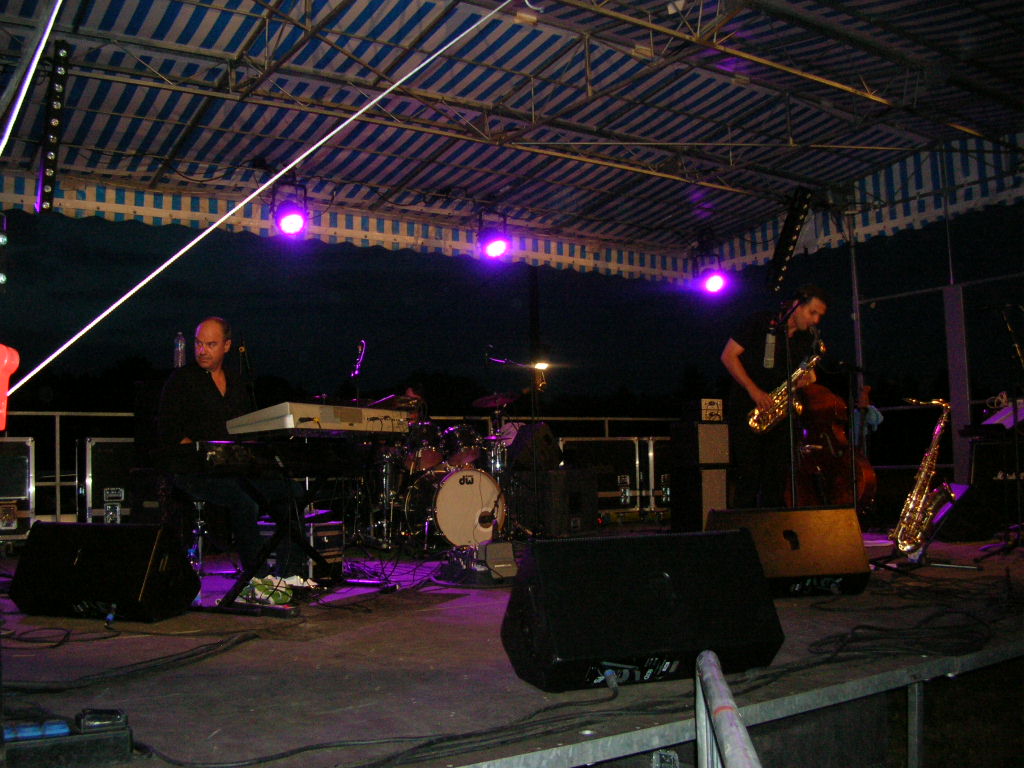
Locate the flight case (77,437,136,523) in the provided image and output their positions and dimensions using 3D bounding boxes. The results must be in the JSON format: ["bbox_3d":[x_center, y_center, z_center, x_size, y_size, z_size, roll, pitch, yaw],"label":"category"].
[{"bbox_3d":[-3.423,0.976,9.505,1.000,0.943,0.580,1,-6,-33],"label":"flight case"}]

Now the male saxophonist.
[{"bbox_3d":[1.481,0.223,5.872,0.480,1.554,0.530,-6,-6,41],"label":"male saxophonist"}]

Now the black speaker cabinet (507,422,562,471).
[{"bbox_3d":[0.218,0.557,8.727,0.400,0.370,0.500,-4,-5,21],"label":"black speaker cabinet"}]

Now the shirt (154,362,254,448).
[{"bbox_3d":[-1.402,0.175,4.720,0.450,0.560,0.310,2,-6,-41],"label":"shirt"}]

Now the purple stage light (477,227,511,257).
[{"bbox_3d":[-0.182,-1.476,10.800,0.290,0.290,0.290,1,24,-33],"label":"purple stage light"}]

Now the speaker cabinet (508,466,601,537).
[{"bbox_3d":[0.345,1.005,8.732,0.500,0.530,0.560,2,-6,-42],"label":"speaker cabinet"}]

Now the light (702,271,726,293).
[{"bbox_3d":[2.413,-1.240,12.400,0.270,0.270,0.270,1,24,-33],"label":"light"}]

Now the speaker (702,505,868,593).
[{"bbox_3d":[1.204,0.726,4.561,0.680,0.355,0.490,-1,-5,-6],"label":"speaker"}]

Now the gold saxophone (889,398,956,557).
[{"bbox_3d":[2.144,0.472,5.400,0.380,0.820,0.210,15,-5,6],"label":"gold saxophone"}]

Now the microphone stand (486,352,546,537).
[{"bbox_3d":[0.004,0.490,8.055,0.600,1.466,0.500,-3,-5,17],"label":"microphone stand"}]

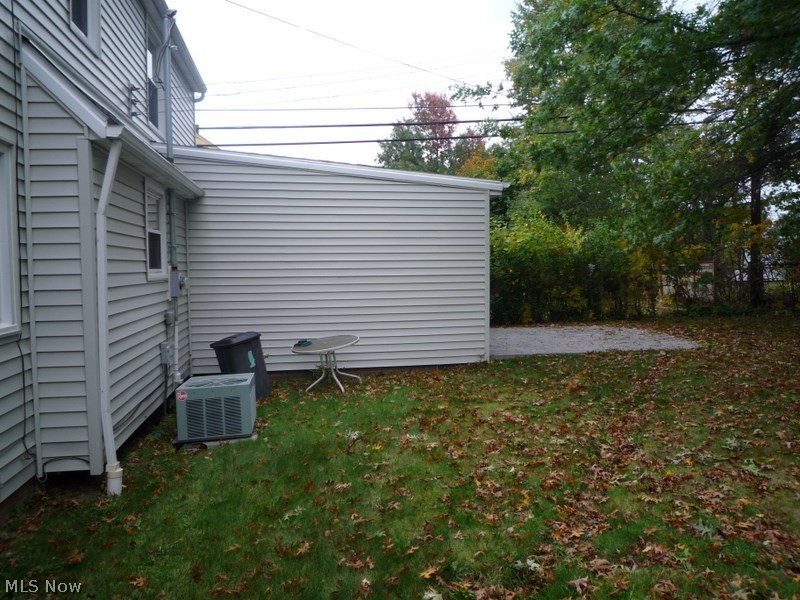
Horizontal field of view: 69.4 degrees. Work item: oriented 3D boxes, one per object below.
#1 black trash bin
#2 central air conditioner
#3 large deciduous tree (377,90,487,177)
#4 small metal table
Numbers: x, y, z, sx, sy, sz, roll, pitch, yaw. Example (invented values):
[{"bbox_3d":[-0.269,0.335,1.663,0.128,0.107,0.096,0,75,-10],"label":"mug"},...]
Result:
[{"bbox_3d":[-2.159,0.906,7.869,0.516,0.816,0.547,-6,8,46],"label":"black trash bin"},{"bbox_3d":[-1.897,1.103,6.079,0.697,0.502,0.749,-2,2,-10],"label":"central air conditioner"},{"bbox_3d":[2.064,-7.055,38.384,7.000,13.469,7.000,-1,3,-11],"label":"large deciduous tree"},{"bbox_3d":[-0.961,0.917,8.103,0.991,0.651,0.991,-9,8,-10],"label":"small metal table"}]

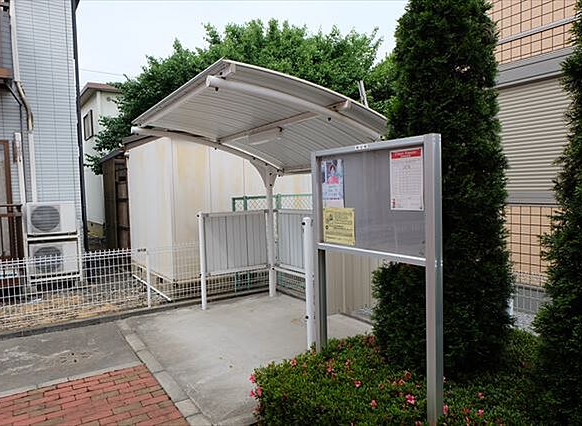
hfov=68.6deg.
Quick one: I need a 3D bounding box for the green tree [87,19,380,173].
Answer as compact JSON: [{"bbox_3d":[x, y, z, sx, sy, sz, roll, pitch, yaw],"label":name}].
[{"bbox_3d":[-1.753,-2.457,13.000,8.700,6.800,7.000,-2,3,-7],"label":"green tree"}]

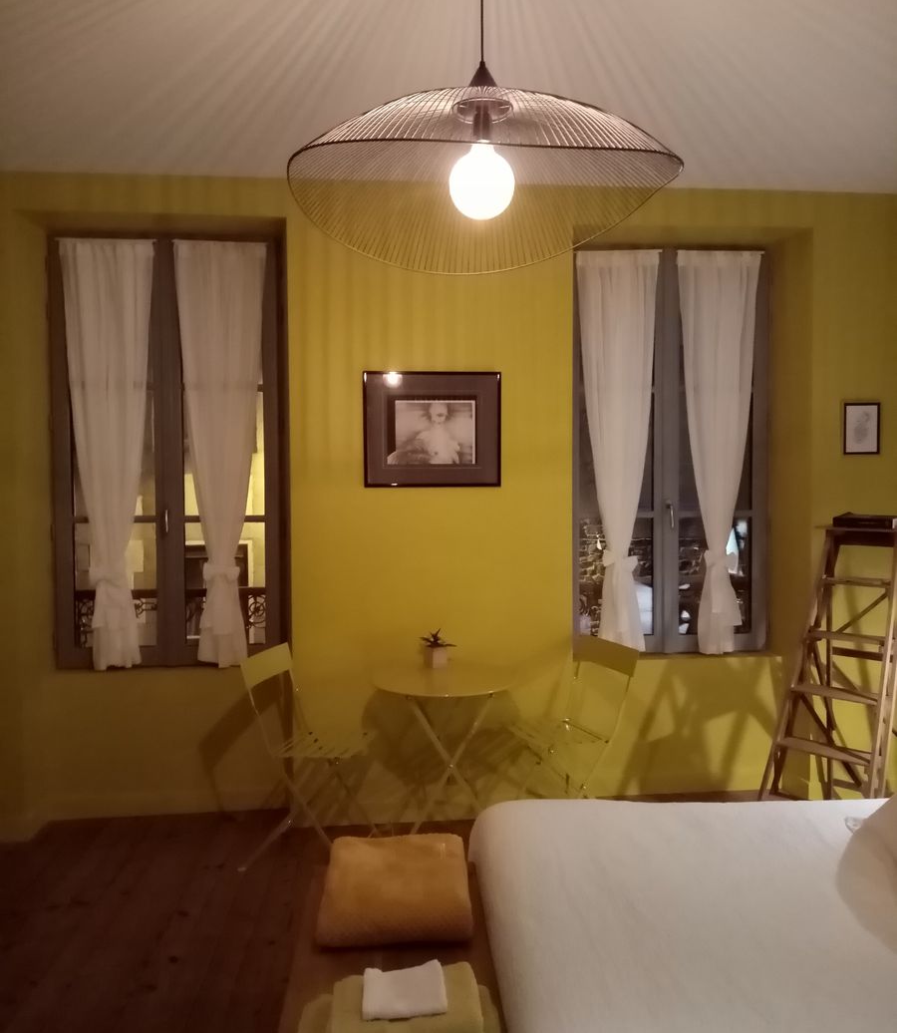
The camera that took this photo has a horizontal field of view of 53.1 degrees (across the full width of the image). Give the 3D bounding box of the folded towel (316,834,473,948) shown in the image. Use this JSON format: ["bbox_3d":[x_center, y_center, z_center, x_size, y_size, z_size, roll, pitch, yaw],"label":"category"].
[{"bbox_3d":[-0.146,0.943,2.305,0.365,0.085,0.435,-1,2,-6],"label":"folded towel"}]

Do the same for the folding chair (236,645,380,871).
[{"bbox_3d":[-0.558,0.975,3.709,0.450,0.820,0.420,0,2,9],"label":"folding chair"}]

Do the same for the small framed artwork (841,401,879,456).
[{"bbox_3d":[1.900,-0.405,4.141,0.179,0.245,0.020,-1,2,-6],"label":"small framed artwork"}]

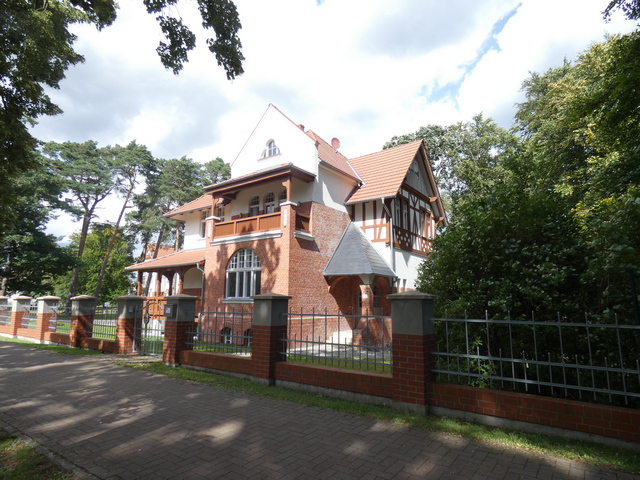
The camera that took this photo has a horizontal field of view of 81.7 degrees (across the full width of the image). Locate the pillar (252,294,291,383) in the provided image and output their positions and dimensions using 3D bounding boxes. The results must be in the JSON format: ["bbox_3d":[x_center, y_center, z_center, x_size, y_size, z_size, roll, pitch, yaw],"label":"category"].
[{"bbox_3d":[-1.038,1.972,7.562,0.600,1.758,0.600,-6,-11,35],"label":"pillar"}]

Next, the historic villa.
[{"bbox_3d":[-1.897,-0.440,22.652,15.720,11.760,12.480,-6,-11,36],"label":"historic villa"}]

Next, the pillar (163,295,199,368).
[{"bbox_3d":[-3.566,2.249,9.377,0.600,1.748,0.600,-6,-11,35],"label":"pillar"}]

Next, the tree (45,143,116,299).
[{"bbox_3d":[-24.542,-1.407,36.686,6.800,17.943,6.800,7,-11,-34],"label":"tree"}]

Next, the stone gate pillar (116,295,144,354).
[{"bbox_3d":[-5.617,2.443,10.854,0.600,1.678,0.600,-6,-11,35],"label":"stone gate pillar"}]

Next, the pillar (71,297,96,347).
[{"bbox_3d":[-8.113,2.752,12.640,0.600,1.738,0.600,-6,-11,35],"label":"pillar"}]

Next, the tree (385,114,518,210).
[{"bbox_3d":[10.476,-1.921,28.696,9.800,16.774,9.800,-3,-10,20],"label":"tree"}]

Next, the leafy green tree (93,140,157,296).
[{"bbox_3d":[-20.389,-1.426,37.199,6.000,18.195,6.000,5,-11,-29],"label":"leafy green tree"}]

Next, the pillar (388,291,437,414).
[{"bbox_3d":[1.458,1.688,5.772,0.600,1.748,0.600,-6,-11,35],"label":"pillar"}]

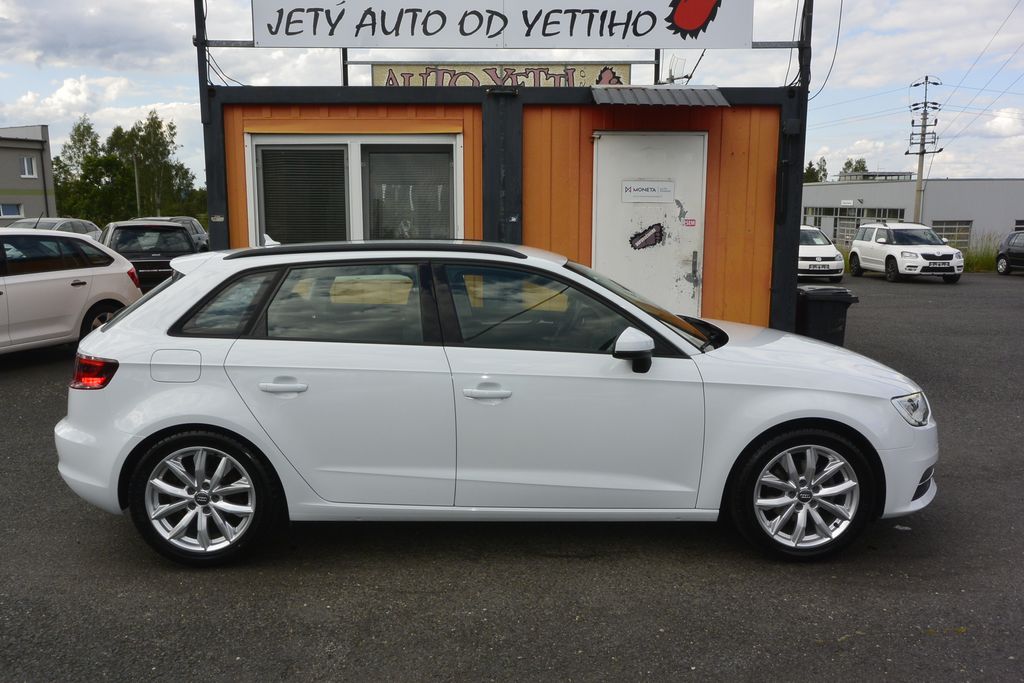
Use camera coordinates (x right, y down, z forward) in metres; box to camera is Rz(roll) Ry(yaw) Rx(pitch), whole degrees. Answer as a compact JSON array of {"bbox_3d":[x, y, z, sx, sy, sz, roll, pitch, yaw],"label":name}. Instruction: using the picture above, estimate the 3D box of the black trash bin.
[{"bbox_3d":[2.736,0.005,6.934,0.550,0.950,0.490,1,8,8],"label":"black trash bin"}]

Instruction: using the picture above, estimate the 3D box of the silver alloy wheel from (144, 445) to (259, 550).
[{"bbox_3d":[-1.343,0.670,3.395,0.470,0.470,0.190,0,8,-2],"label":"silver alloy wheel"}]

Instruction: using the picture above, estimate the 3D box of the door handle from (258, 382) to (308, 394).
[{"bbox_3d":[-0.962,0.196,3.242,0.212,0.043,0.048,0,8,-2],"label":"door handle"}]

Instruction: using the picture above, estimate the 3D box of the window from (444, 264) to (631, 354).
[{"bbox_3d":[0.122,-0.147,3.357,0.820,0.410,0.060,0,-14,-2],"label":"window"}]

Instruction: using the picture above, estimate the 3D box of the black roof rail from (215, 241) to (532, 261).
[{"bbox_3d":[-0.613,-0.405,3.470,1.366,0.073,0.060,0,9,-1],"label":"black roof rail"}]

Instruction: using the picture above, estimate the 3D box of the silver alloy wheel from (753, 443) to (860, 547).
[{"bbox_3d":[1.295,0.673,3.461,0.470,0.470,0.180,0,8,-2],"label":"silver alloy wheel"}]

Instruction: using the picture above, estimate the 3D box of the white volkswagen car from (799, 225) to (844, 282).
[{"bbox_3d":[8.140,-2.551,22.265,1.780,1.540,4.400,0,8,3],"label":"white volkswagen car"}]

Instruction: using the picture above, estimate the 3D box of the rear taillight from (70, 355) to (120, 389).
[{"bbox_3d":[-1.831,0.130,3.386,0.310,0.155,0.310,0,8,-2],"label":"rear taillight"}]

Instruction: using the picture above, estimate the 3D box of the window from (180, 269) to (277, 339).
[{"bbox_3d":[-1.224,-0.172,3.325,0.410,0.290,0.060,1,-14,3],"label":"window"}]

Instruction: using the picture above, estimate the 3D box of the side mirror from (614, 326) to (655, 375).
[{"bbox_3d":[0.521,0.037,3.244,0.180,0.205,0.220,0,8,-2],"label":"side mirror"}]

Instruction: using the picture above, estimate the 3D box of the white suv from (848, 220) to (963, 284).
[{"bbox_3d":[11.450,-2.670,22.400,1.790,1.680,4.220,1,9,3],"label":"white suv"}]

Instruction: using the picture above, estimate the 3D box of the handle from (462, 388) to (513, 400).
[{"bbox_3d":[-0.104,0.222,3.273,0.215,0.043,0.048,0,8,-2],"label":"handle"}]

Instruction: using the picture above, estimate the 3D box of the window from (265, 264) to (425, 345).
[{"bbox_3d":[-0.712,-0.165,3.328,0.680,0.370,0.060,0,-14,-2],"label":"window"}]

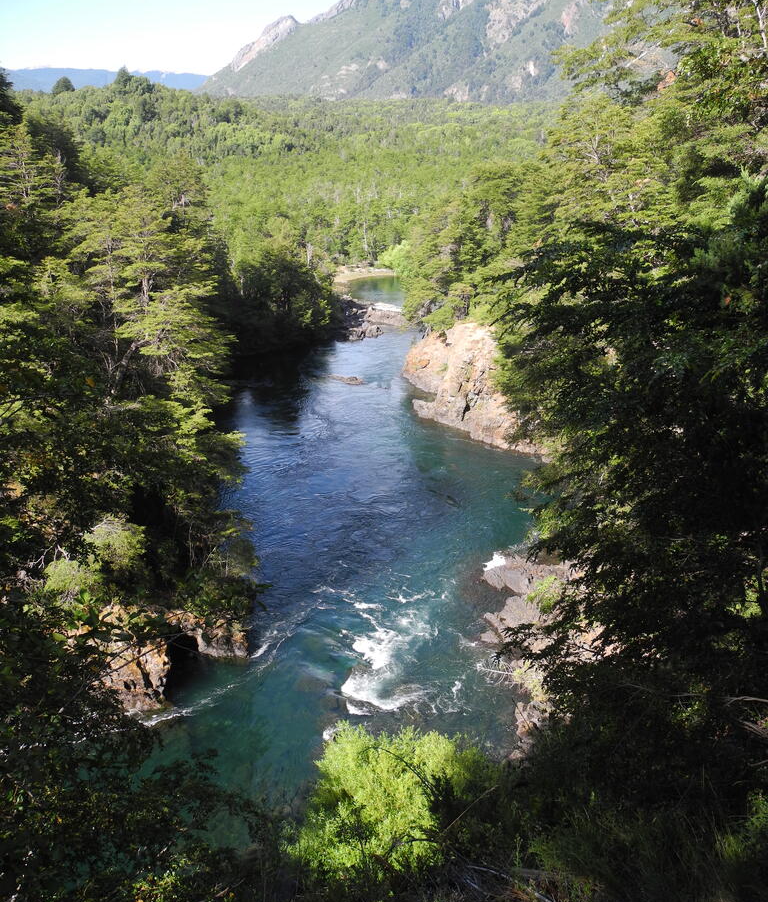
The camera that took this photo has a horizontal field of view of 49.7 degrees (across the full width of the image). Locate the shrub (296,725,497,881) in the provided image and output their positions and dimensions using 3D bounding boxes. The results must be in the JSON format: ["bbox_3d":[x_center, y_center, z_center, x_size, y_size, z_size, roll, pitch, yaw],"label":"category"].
[{"bbox_3d":[0.110,4.080,9.600,2.250,1.600,1.750,0,23,0],"label":"shrub"}]

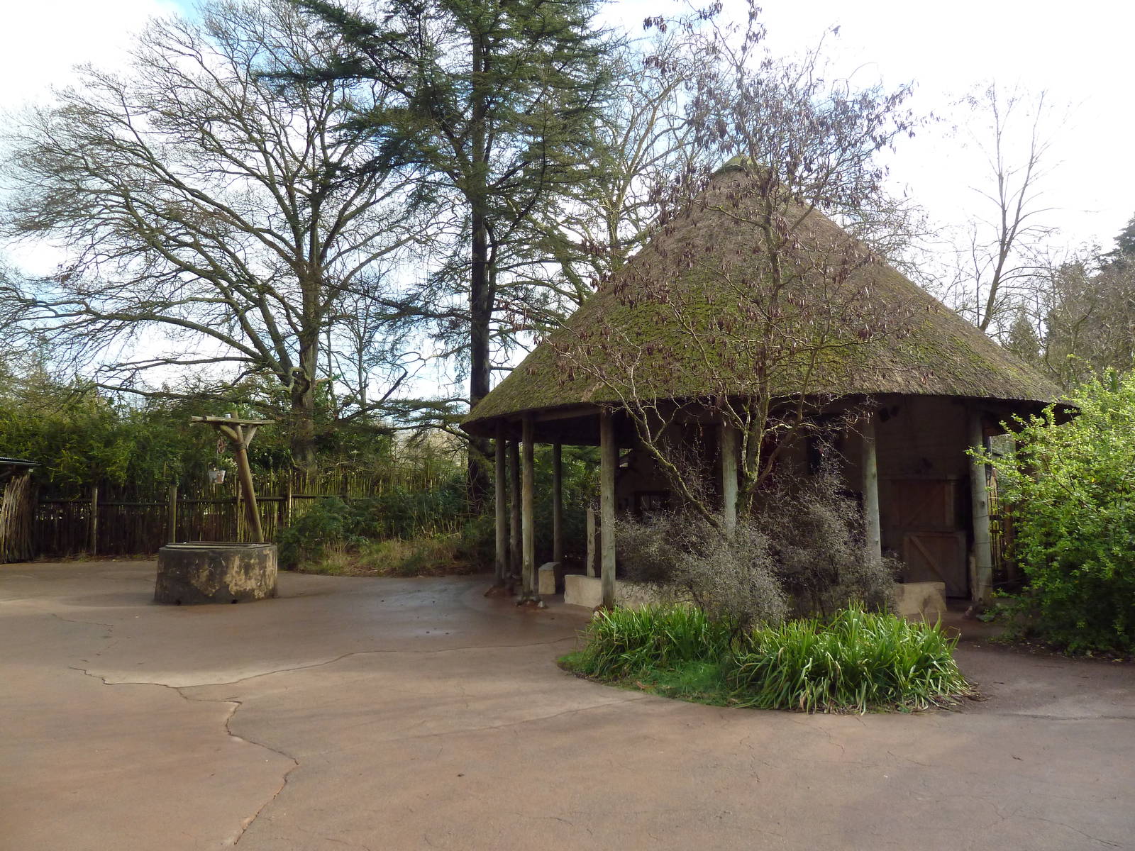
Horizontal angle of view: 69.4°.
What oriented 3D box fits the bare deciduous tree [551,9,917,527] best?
[{"bbox_3d":[1.810,-1.109,8.607,3.890,6.792,3.500,0,-4,0],"label":"bare deciduous tree"}]

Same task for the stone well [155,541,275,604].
[{"bbox_3d":[-5.427,2.287,12.882,1.900,0.789,1.900,0,-4,0],"label":"stone well"}]

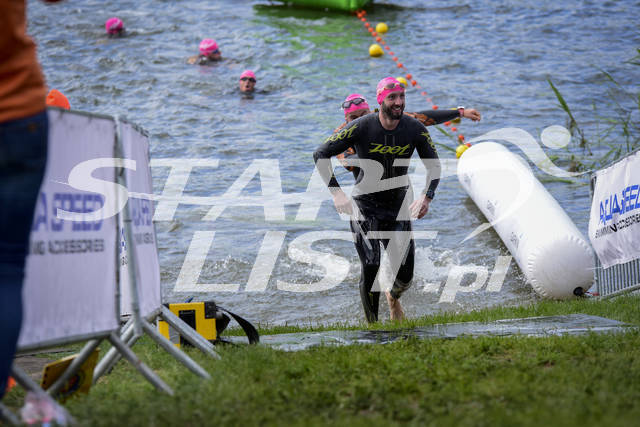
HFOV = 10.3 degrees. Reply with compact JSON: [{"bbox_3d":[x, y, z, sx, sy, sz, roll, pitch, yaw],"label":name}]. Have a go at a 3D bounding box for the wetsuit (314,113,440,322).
[{"bbox_3d":[0.365,0.032,22.600,0.810,1.410,0.580,-1,11,-7],"label":"wetsuit"}]

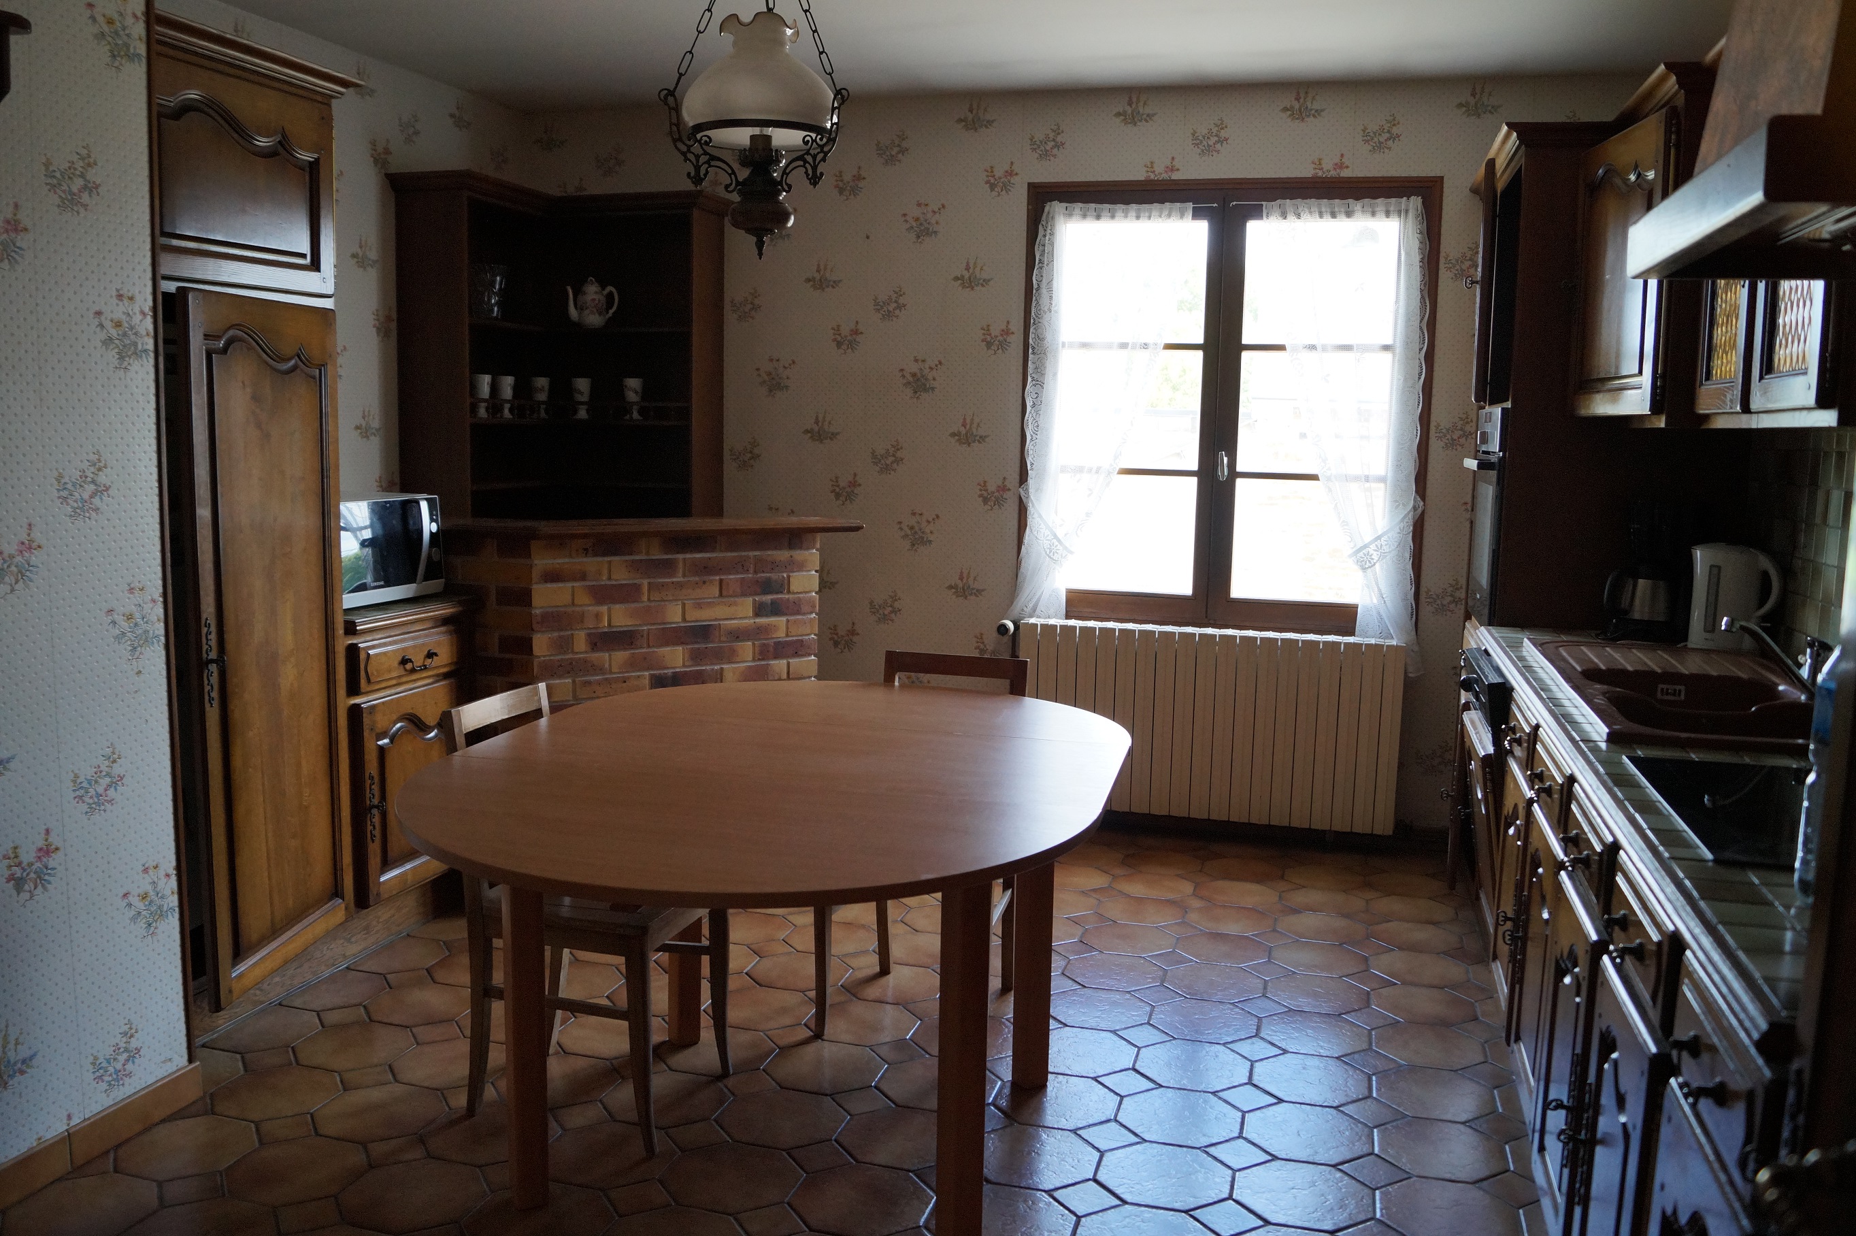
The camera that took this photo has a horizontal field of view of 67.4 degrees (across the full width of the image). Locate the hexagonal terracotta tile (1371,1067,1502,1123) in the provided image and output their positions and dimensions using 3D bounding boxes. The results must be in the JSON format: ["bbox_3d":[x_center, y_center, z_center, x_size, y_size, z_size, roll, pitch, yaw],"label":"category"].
[{"bbox_3d":[1.076,1.012,2.956,0.238,0.012,0.238,3,8,14],"label":"hexagonal terracotta tile"}]

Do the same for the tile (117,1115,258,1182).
[{"bbox_3d":[-1.340,0.958,2.511,0.242,0.010,0.242,3,7,16],"label":"tile"}]

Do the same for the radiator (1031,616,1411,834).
[{"bbox_3d":[0.915,0.343,4.614,1.230,0.615,0.110,4,8,16],"label":"radiator"}]

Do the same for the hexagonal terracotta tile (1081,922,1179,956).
[{"bbox_3d":[0.544,0.870,3.754,0.242,0.010,0.242,3,7,16],"label":"hexagonal terracotta tile"}]

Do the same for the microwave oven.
[{"bbox_3d":[-1.622,-0.188,3.789,0.370,0.278,0.490,3,8,18],"label":"microwave oven"}]

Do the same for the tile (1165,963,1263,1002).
[{"bbox_3d":[0.726,0.925,3.523,0.238,0.012,0.238,3,8,14],"label":"tile"}]

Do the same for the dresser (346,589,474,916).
[{"bbox_3d":[-1.601,0.367,3.684,0.600,0.820,0.530,3,7,16],"label":"dresser"}]

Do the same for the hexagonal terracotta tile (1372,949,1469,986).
[{"bbox_3d":[1.286,0.922,3.648,0.238,0.012,0.238,3,8,14],"label":"hexagonal terracotta tile"}]

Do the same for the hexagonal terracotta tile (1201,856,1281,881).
[{"bbox_3d":[0.995,0.803,4.419,0.242,0.010,0.242,3,7,16],"label":"hexagonal terracotta tile"}]

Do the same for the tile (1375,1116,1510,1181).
[{"bbox_3d":[0.971,1.007,2.628,0.243,0.012,0.241,3,7,16],"label":"tile"}]

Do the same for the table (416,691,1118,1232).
[{"bbox_3d":[-0.244,0.632,2.629,1.177,0.763,1.564,3,8,14],"label":"table"}]

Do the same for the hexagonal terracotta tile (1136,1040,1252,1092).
[{"bbox_3d":[0.582,0.986,3.056,0.238,0.012,0.238,3,8,14],"label":"hexagonal terracotta tile"}]

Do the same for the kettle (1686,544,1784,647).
[{"bbox_3d":[1.909,-0.051,3.291,0.210,0.243,0.158,5,7,32],"label":"kettle"}]

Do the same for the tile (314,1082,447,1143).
[{"bbox_3d":[-1.067,0.968,2.713,0.243,0.012,0.241,3,7,16],"label":"tile"}]

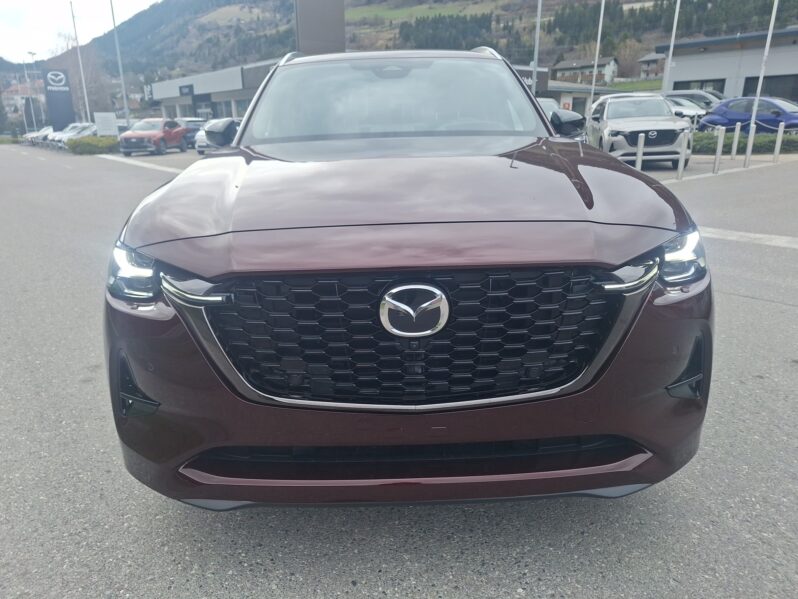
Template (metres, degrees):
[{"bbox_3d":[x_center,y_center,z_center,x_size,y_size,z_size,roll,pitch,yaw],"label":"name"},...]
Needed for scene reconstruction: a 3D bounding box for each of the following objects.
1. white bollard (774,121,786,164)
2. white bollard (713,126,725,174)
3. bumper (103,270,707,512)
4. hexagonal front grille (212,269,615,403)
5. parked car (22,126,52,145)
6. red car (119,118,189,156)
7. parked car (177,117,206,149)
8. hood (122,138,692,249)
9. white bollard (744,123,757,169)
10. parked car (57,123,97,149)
[{"bbox_3d":[9.048,-3.714,12.586,0.085,0.900,0.085,-1,19,0],"label":"white bollard"},{"bbox_3d":[6.487,-3.008,10.724,0.085,0.900,0.085,-1,19,0],"label":"white bollard"},{"bbox_3d":[0.041,0.200,1.581,1.840,0.640,0.460,-2,19,-1],"label":"bumper"},{"bbox_3d":[0.041,0.085,1.374,1.080,0.380,0.140,-2,19,-1],"label":"hexagonal front grille"},{"bbox_3d":[-32.546,-15.215,49.251,1.820,1.580,4.400,5,20,20],"label":"parked car"},{"bbox_3d":[-12.036,-8.049,26.213,1.865,1.650,4.500,-1,19,1],"label":"red car"},{"bbox_3d":[-12.575,-9.737,31.126,1.870,1.690,4.650,0,19,3],"label":"parked car"},{"bbox_3d":[0.015,-0.442,1.988,1.740,0.270,1.320,-2,19,-1],"label":"hood"},{"bbox_3d":[7.713,-3.354,11.640,0.085,0.900,0.085,-1,19,0],"label":"white bollard"},{"bbox_3d":[-20.272,-10.878,35.251,1.820,1.580,4.400,5,20,20],"label":"parked car"}]

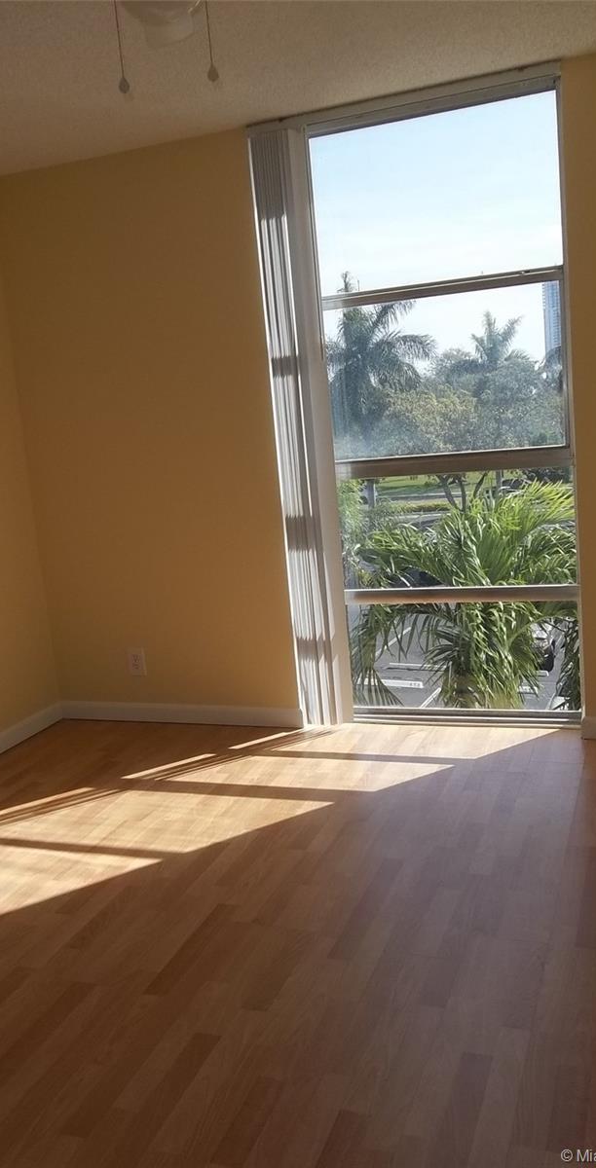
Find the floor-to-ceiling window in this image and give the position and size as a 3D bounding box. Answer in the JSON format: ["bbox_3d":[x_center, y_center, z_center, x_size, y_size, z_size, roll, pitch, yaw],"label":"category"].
[{"bbox_3d":[0.589,-0.615,3.624,0.977,2.425,0.095,-1,10,20],"label":"floor-to-ceiling window"}]

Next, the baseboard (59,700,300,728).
[{"bbox_3d":[-0.561,0.594,4.163,1.228,0.087,0.018,-1,10,20],"label":"baseboard"}]

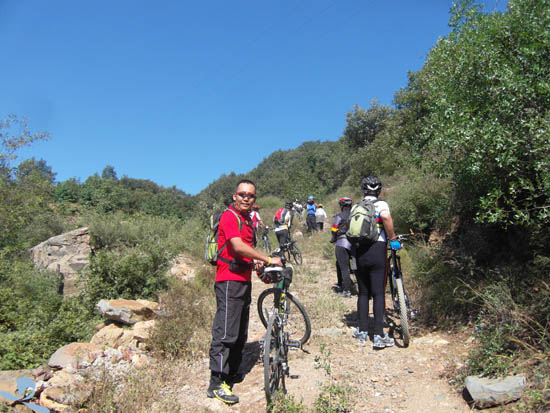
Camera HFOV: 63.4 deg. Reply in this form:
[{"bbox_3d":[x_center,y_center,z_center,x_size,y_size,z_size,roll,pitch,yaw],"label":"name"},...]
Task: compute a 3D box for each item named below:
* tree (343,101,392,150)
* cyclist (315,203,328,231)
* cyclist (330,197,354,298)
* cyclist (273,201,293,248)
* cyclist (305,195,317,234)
[{"bbox_3d":[5.645,-4.513,26.874,3.400,3.600,3.300,0,-4,0],"label":"tree"},{"bbox_3d":[2.376,0.670,22.745,0.580,1.580,0.500,0,-4,5],"label":"cyclist"},{"bbox_3d":[1.162,0.696,7.441,0.560,1.700,0.520,-2,-5,30],"label":"cyclist"},{"bbox_3d":[0.256,0.698,13.741,0.560,1.680,0.650,-4,-6,45],"label":"cyclist"},{"bbox_3d":[1.742,0.327,21.239,0.600,1.740,0.500,-1,-4,8],"label":"cyclist"}]

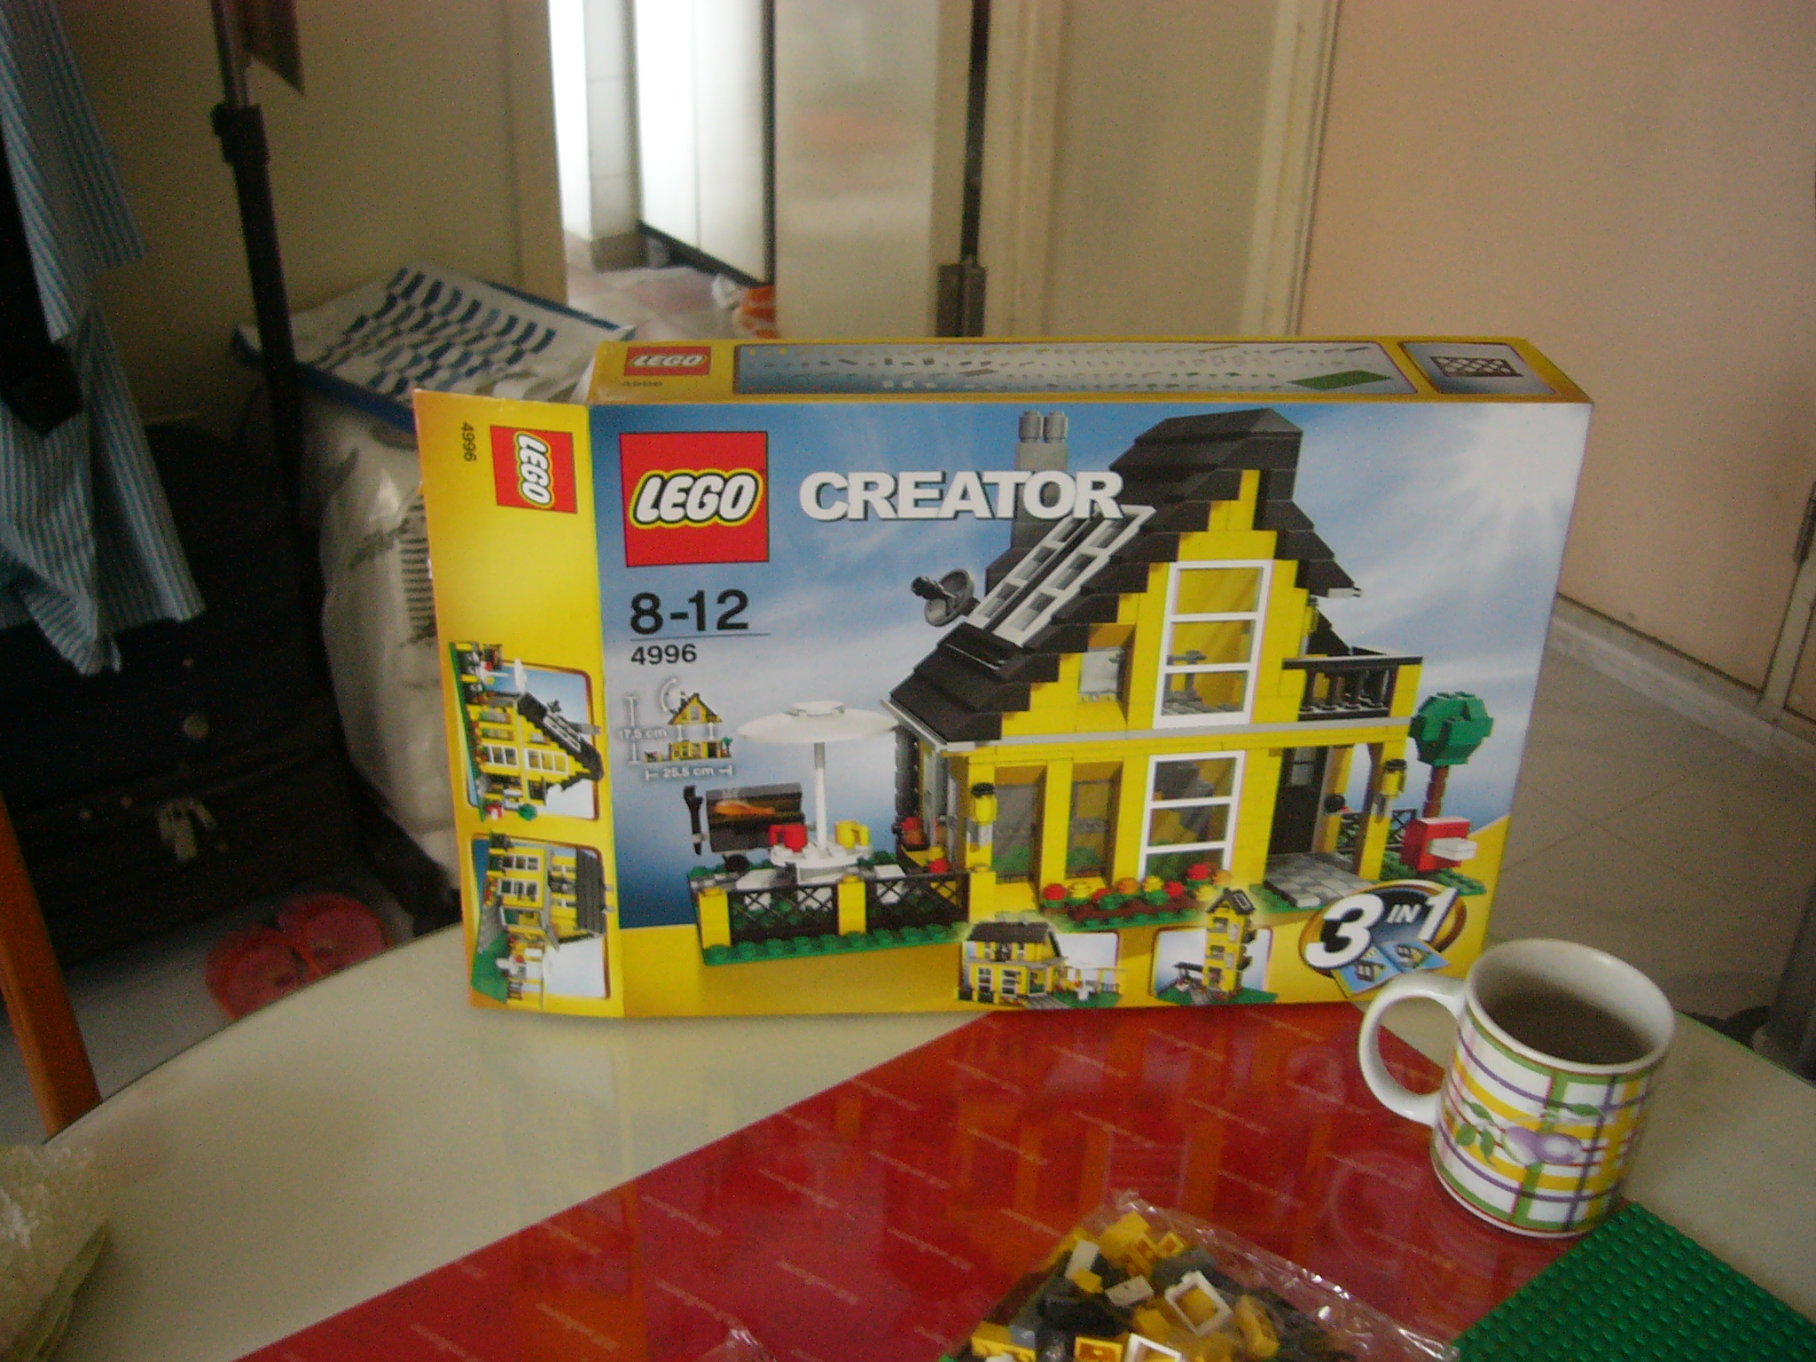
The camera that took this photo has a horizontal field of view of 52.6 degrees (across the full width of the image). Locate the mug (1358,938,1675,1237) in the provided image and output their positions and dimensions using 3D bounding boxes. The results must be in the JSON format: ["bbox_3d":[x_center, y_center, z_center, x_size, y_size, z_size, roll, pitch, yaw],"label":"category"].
[{"bbox_3d":[0.245,0.163,0.760,0.115,0.091,0.078,13,33,18],"label":"mug"}]

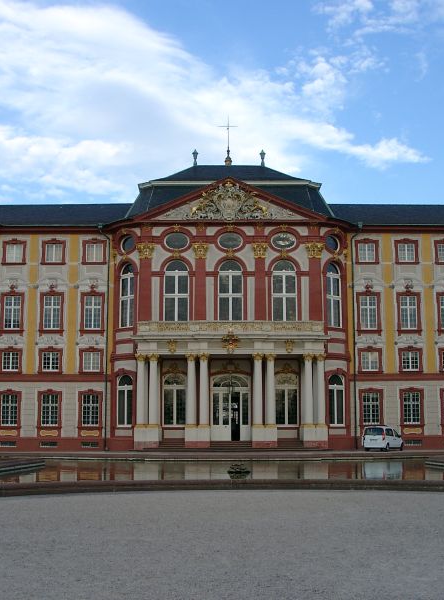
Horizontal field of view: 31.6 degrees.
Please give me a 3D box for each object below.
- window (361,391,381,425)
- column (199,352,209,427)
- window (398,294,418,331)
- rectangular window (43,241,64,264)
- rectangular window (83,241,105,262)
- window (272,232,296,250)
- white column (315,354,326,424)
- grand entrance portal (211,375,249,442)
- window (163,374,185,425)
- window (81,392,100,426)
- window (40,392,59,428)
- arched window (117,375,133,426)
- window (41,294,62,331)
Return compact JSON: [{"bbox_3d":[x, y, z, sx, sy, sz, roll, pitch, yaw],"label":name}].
[{"bbox_3d":[11.908,8.616,62.631,1.424,2.629,0.200,0,-8,-1],"label":"window"},{"bbox_3d":[-1.331,6.636,57.926,0.760,5.238,0.760,0,-8,-1],"label":"column"},{"bbox_3d":[15.489,1.062,65.206,1.550,2.870,0.250,0,-8,0],"label":"window"},{"bbox_3d":[-13.425,-3.731,62.831,1.488,1.649,0.250,0,-7,-1],"label":"rectangular window"},{"bbox_3d":[-10.168,-3.785,62.423,1.583,1.672,0.250,0,-8,-1],"label":"rectangular window"},{"bbox_3d":[4.823,-4.533,60.830,1.937,1.363,0.300,0,-7,-1],"label":"window"},{"bbox_3d":[7.181,6.473,57.028,0.734,5.105,0.734,0,-7,-1],"label":"white column"},{"bbox_3d":[0.683,8.054,58.680,3.011,4.935,0.400,0,-8,-1],"label":"grand entrance portal"},{"bbox_3d":[-3.540,7.479,59.192,1.792,3.931,0.300,0,-7,-1],"label":"window"},{"bbox_3d":[-10.681,8.943,63.890,1.470,2.610,0.250,0,-8,0],"label":"window"},{"bbox_3d":[-13.723,8.736,62.747,1.350,2.660,0.250,0,-8,-1],"label":"window"},{"bbox_3d":[-7.446,7.737,60.323,1.926,3.975,0.300,-7,-10,44],"label":"arched window"},{"bbox_3d":[-13.334,0.986,61.725,1.525,2.775,0.250,0,-8,-1],"label":"window"}]

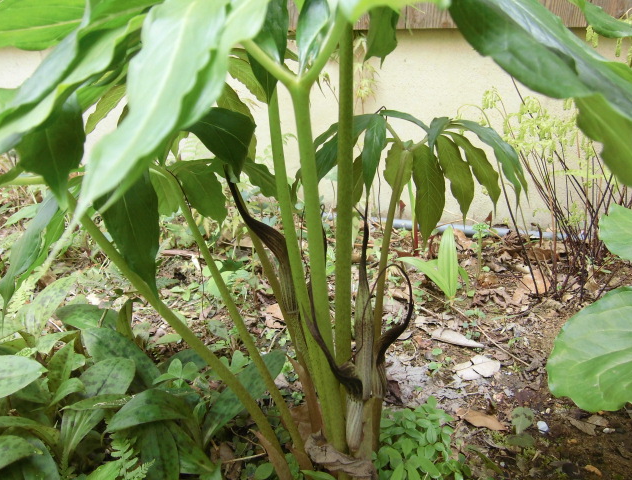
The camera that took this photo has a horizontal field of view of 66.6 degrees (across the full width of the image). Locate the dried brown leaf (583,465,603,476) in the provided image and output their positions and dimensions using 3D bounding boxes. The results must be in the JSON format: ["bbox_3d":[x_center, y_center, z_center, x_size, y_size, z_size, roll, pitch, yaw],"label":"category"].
[{"bbox_3d":[0.359,0.298,0.622,0.014,0.008,0.019,-17,24,-42],"label":"dried brown leaf"}]

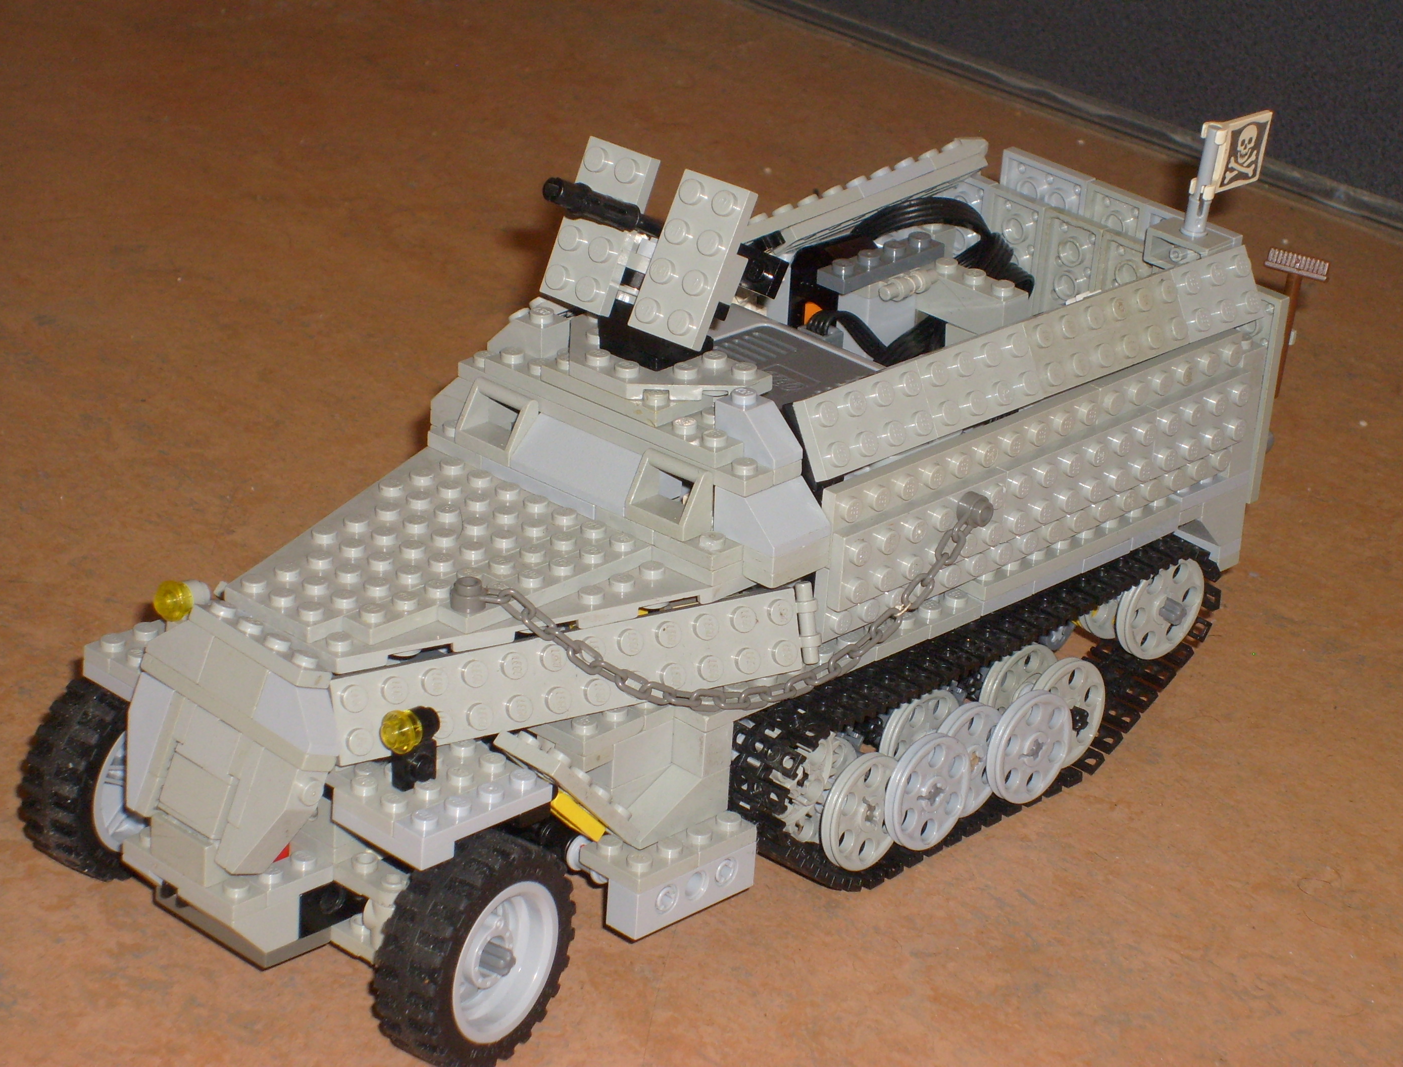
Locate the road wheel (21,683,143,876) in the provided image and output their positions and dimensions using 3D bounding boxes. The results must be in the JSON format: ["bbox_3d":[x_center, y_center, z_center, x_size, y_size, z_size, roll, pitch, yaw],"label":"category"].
[{"bbox_3d":[-0.113,0.046,0.853,0.014,0.043,0.043,21,30,35],"label":"road wheel"}]

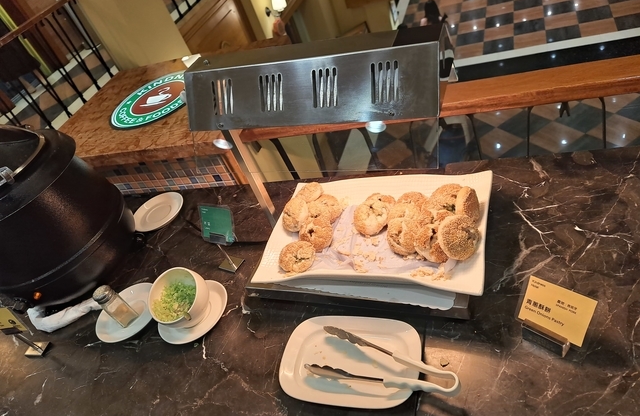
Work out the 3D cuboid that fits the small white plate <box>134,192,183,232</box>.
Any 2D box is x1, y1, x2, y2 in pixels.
[{"bbox_3d":[-0.442,0.018,1.227,0.152,0.021,0.152,-1,45,25],"label":"small white plate"}]

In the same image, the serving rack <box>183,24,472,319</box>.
[{"bbox_3d":[0.019,-0.038,0.742,0.426,0.434,0.203,-1,45,25],"label":"serving rack"}]

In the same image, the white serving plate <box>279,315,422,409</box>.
[{"bbox_3d":[0.049,0.253,0.731,0.237,0.022,0.154,-4,44,23],"label":"white serving plate"}]

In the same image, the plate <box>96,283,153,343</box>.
[{"bbox_3d":[-0.418,0.235,0.978,0.152,0.021,0.152,-14,41,12],"label":"plate"}]

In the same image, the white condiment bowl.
[{"bbox_3d":[-0.275,0.186,0.882,0.109,0.096,0.103,-14,41,12],"label":"white condiment bowl"}]

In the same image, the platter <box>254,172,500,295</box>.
[{"bbox_3d":[0.103,0.052,0.834,0.399,0.045,0.273,-1,45,25],"label":"platter"}]

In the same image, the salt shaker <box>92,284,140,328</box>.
[{"bbox_3d":[-0.431,0.206,0.939,0.039,0.096,0.039,-42,43,-20],"label":"salt shaker"}]

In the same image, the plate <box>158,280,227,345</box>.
[{"bbox_3d":[-0.257,0.218,0.918,0.152,0.021,0.152,-14,41,12],"label":"plate"}]

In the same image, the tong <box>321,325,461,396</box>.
[{"bbox_3d":[0.096,0.243,0.682,0.242,0.039,0.085,5,48,30],"label":"tong"}]

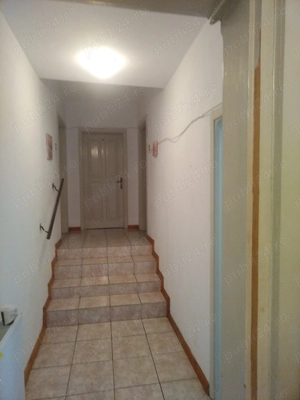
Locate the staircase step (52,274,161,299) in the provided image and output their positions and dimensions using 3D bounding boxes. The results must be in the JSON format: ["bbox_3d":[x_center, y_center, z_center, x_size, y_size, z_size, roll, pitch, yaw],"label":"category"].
[{"bbox_3d":[-0.580,1.160,4.223,1.425,0.142,0.325,-1,3,-9],"label":"staircase step"}]

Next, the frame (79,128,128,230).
[{"bbox_3d":[-0.950,-0.429,6.447,0.966,2.080,0.137,-1,3,-9],"label":"frame"}]

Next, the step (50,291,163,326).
[{"bbox_3d":[-0.523,1.346,3.889,1.425,0.191,0.373,-1,3,-9],"label":"step"}]

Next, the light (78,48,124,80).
[{"bbox_3d":[-0.468,-1.296,3.022,0.422,0.118,0.422,-1,3,-9],"label":"light"}]

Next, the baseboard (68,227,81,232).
[{"bbox_3d":[-1.525,0.592,6.313,0.232,0.074,0.018,-1,3,-9],"label":"baseboard"}]

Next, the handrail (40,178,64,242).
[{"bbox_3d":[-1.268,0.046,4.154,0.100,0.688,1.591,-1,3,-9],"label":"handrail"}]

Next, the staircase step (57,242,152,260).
[{"bbox_3d":[-0.696,0.780,4.902,1.425,0.157,0.351,-1,3,-9],"label":"staircase step"}]

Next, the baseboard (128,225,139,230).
[{"bbox_3d":[-0.345,0.564,6.499,0.223,0.074,0.018,-1,3,-9],"label":"baseboard"}]

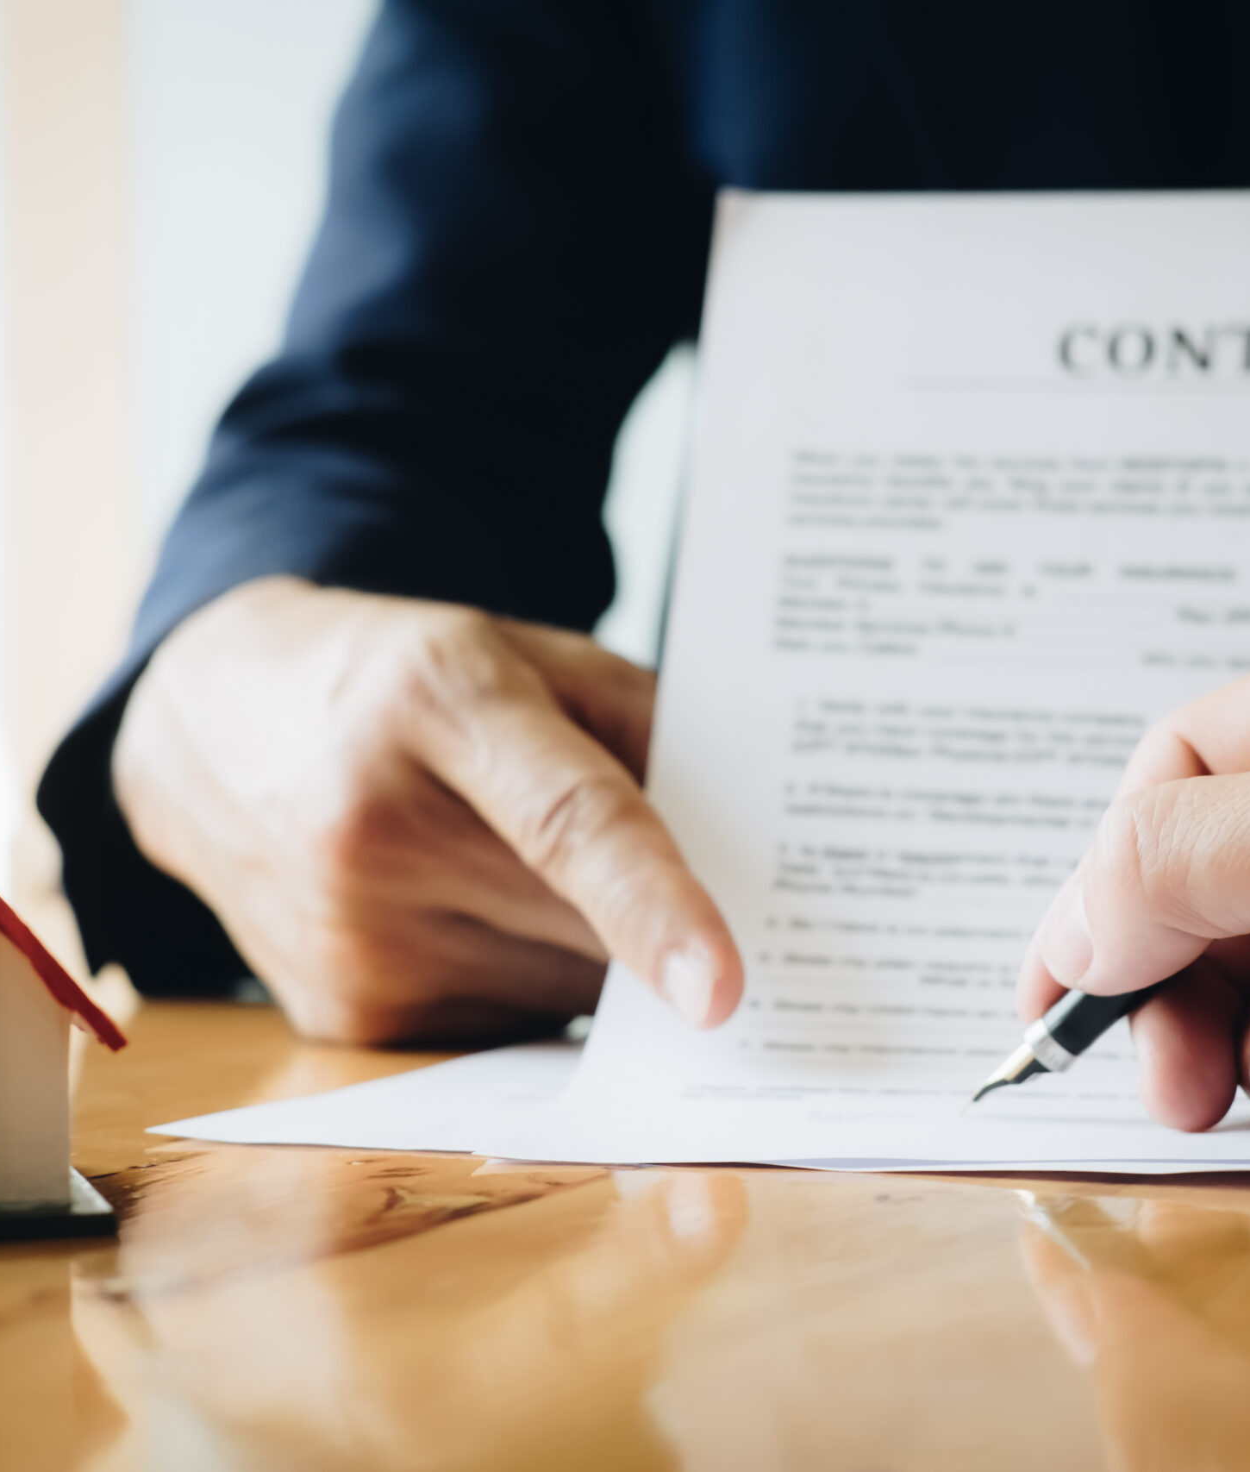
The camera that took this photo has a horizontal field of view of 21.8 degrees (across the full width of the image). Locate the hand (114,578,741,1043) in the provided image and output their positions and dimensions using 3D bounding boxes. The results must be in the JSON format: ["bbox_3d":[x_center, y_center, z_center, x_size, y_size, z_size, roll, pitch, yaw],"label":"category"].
[{"bbox_3d":[-0.032,0.011,0.547,0.120,0.080,0.085,1,1,41],"label":"hand"}]

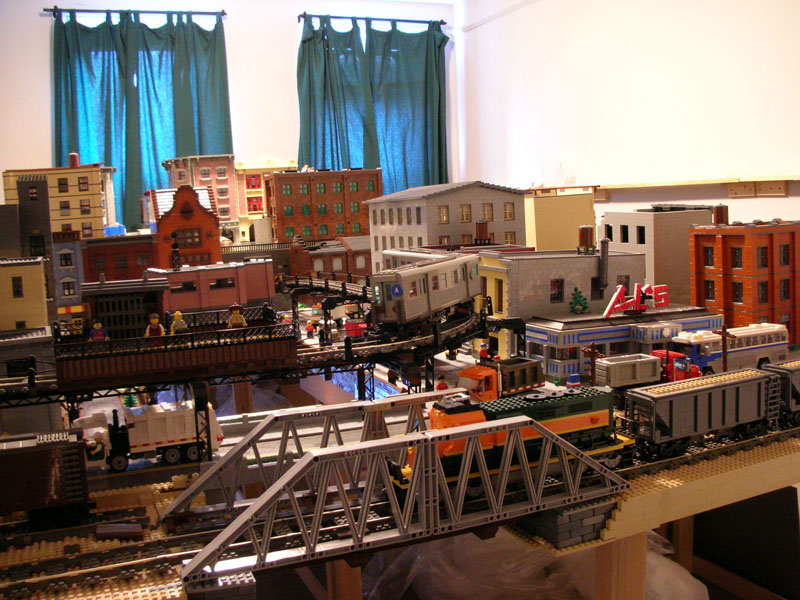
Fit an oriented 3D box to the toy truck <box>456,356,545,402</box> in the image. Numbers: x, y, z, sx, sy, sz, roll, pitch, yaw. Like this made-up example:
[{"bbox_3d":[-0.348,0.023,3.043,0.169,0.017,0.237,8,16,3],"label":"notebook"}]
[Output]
[{"bbox_3d":[0.147,0.130,1.156,0.132,0.084,0.053,-7,8,-37],"label":"toy truck"}]

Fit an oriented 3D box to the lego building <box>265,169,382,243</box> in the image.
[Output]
[{"bbox_3d":[-0.285,-0.350,3.029,0.412,0.255,0.175,-5,7,-23],"label":"lego building"}]

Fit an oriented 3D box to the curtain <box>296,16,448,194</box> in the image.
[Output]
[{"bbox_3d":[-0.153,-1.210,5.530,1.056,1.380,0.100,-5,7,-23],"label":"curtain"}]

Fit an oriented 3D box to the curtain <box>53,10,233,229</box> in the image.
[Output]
[{"bbox_3d":[-1.553,-1.038,4.924,1.040,1.400,0.100,-5,7,-23],"label":"curtain"}]

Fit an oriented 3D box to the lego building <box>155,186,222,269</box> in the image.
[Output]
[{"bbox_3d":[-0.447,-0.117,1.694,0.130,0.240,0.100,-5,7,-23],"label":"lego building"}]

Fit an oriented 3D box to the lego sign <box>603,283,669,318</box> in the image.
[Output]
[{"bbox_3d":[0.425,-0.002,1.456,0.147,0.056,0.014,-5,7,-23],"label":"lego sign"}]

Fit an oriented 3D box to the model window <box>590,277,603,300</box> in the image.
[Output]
[{"bbox_3d":[0.396,-0.023,1.629,0.032,0.048,0.010,-5,7,-23],"label":"model window"}]

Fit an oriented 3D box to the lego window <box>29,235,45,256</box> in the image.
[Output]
[{"bbox_3d":[-0.740,-0.108,1.654,0.032,0.046,0.010,-5,7,-23],"label":"lego window"}]

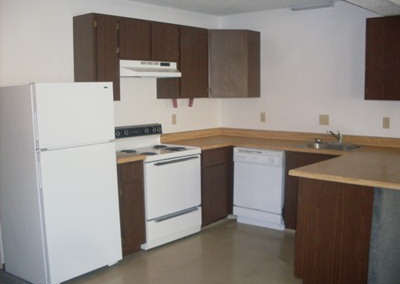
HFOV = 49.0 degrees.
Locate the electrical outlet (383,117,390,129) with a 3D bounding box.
[{"bbox_3d":[1.847,-0.192,4.358,0.071,0.115,0.013,5,9,41],"label":"electrical outlet"}]

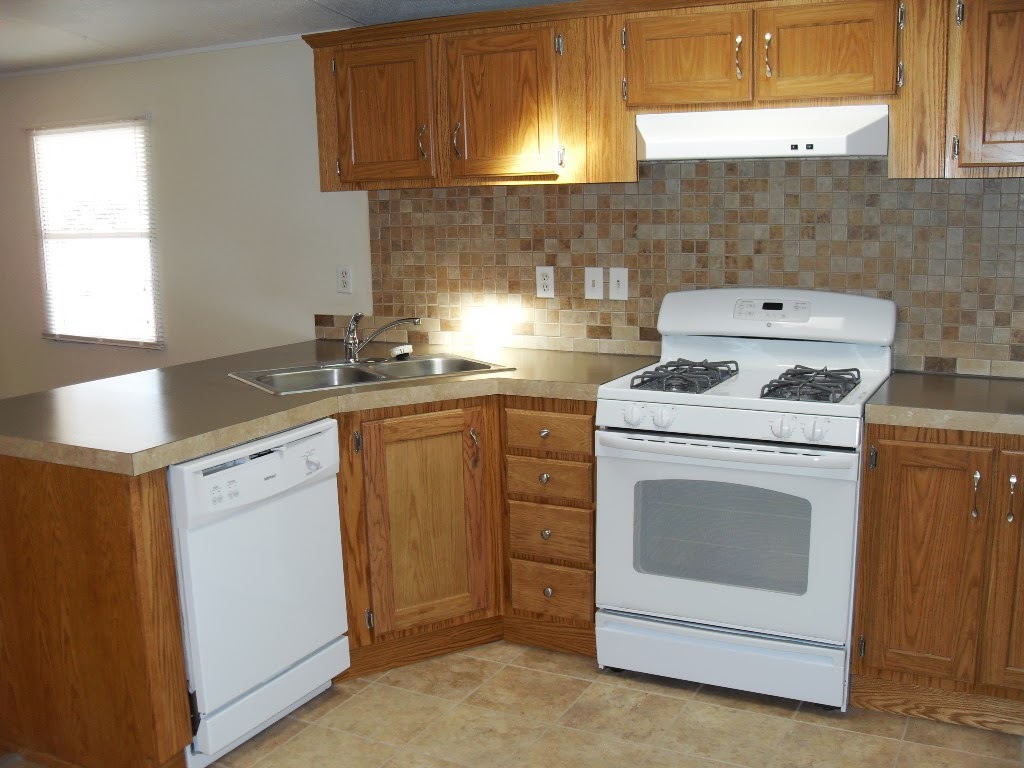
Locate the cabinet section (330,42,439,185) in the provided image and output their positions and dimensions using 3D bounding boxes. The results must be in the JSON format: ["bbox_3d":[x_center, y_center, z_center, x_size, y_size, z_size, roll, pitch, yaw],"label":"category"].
[{"bbox_3d":[-0.388,-0.980,3.684,0.431,0.480,0.317,4,11,26],"label":"cabinet section"}]

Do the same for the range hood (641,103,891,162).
[{"bbox_3d":[0.759,-0.761,3.039,0.757,0.139,0.430,4,11,26],"label":"range hood"}]

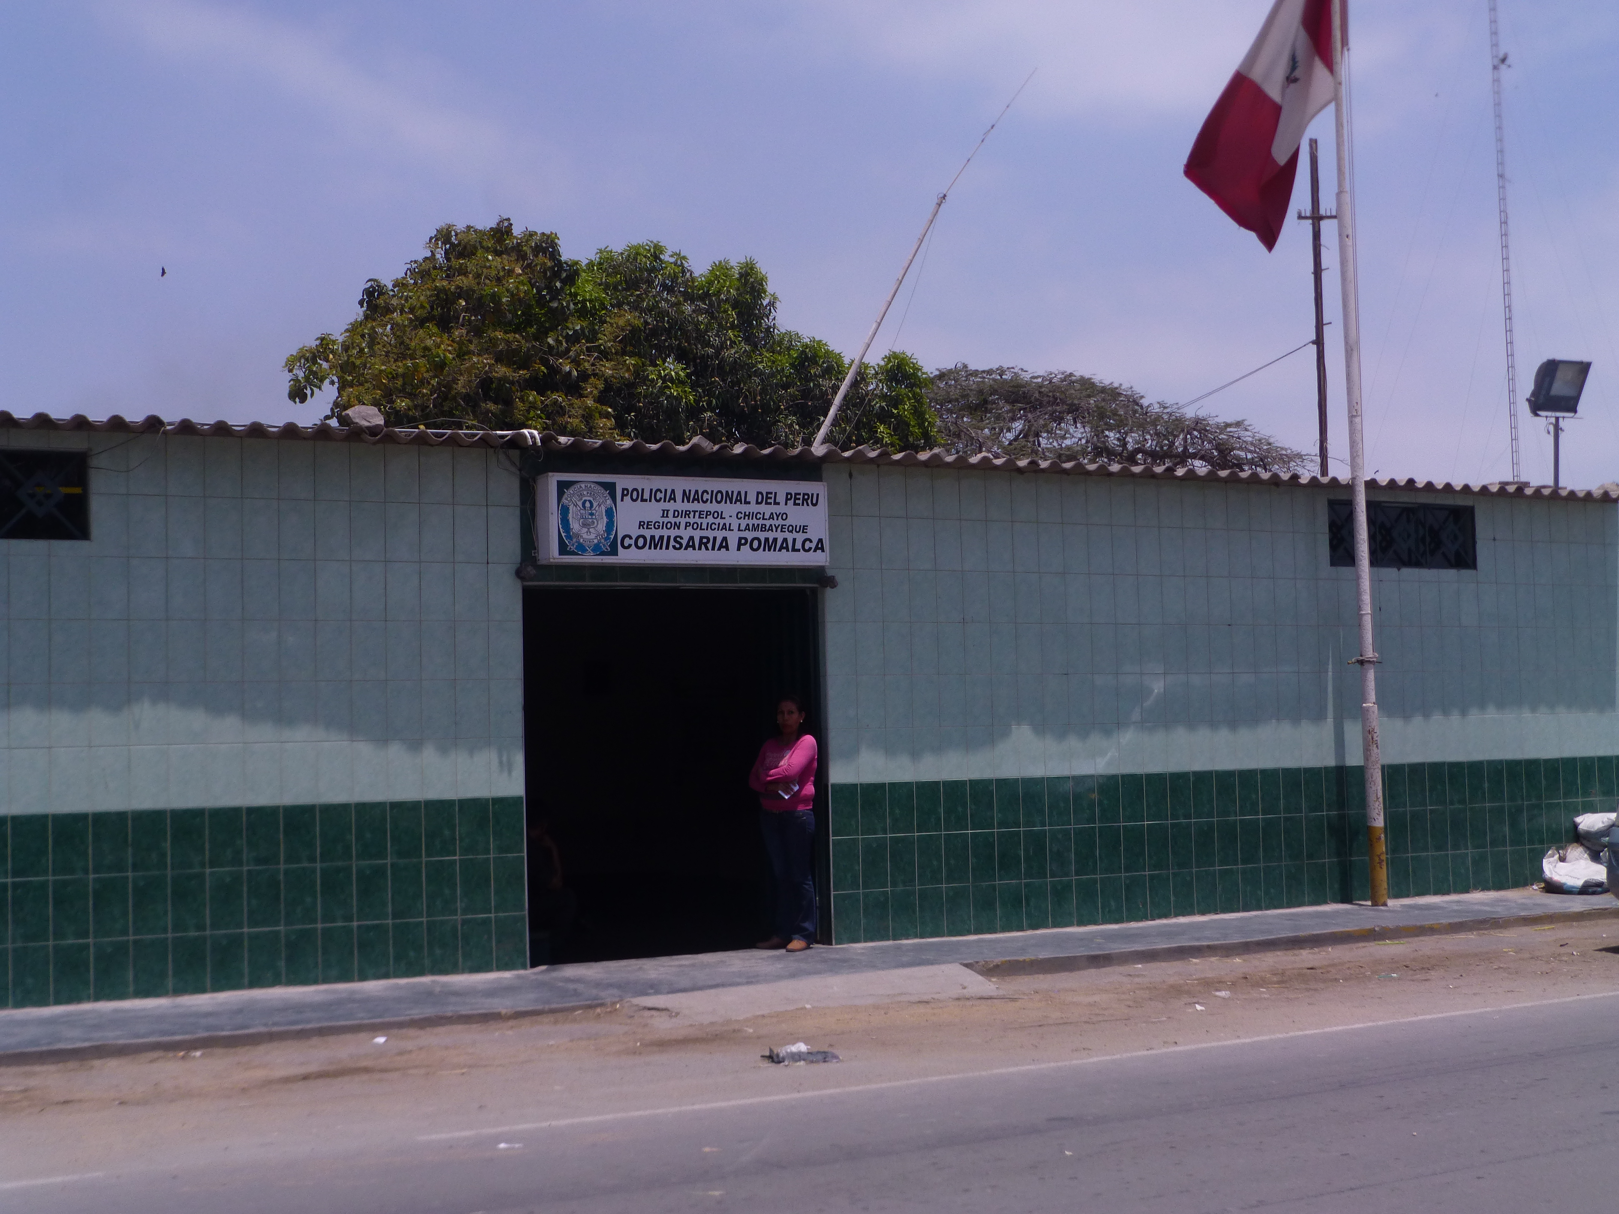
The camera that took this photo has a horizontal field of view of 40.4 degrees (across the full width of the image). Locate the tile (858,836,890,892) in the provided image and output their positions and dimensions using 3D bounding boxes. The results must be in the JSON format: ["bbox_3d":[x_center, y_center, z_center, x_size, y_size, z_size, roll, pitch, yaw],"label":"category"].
[{"bbox_3d":[0.390,1.518,12.972,0.192,0.314,0.010,1,-4,-31],"label":"tile"}]

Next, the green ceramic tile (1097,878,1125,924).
[{"bbox_3d":[2.003,1.931,14.538,0.199,0.316,0.010,0,-4,-29],"label":"green ceramic tile"}]

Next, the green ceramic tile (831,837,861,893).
[{"bbox_3d":[0.229,1.586,13.514,0.202,0.328,0.010,1,-4,-31],"label":"green ceramic tile"}]

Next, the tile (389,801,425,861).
[{"bbox_3d":[-2.254,1.254,12.292,0.198,0.330,0.010,0,-4,-29],"label":"tile"}]

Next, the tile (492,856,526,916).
[{"bbox_3d":[-1.700,1.574,12.450,0.200,0.330,0.010,1,-4,-30],"label":"tile"}]

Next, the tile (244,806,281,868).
[{"bbox_3d":[-2.960,1.241,11.910,0.201,0.332,0.009,1,-4,-30],"label":"tile"}]

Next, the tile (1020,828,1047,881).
[{"bbox_3d":[1.461,1.605,14.270,0.201,0.332,0.009,1,-4,-30],"label":"tile"}]

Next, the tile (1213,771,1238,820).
[{"bbox_3d":[2.865,1.302,15.132,0.202,0.328,0.010,1,-4,-31],"label":"tile"}]

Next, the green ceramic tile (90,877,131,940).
[{"bbox_3d":[-3.620,1.558,11.395,0.199,0.330,0.010,0,-4,-29],"label":"green ceramic tile"}]

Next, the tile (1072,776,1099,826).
[{"bbox_3d":[1.794,1.265,14.328,0.198,0.326,0.010,1,-4,-30],"label":"tile"}]

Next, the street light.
[{"bbox_3d":[5.994,-1.451,17.583,0.460,1.013,0.230,1,-4,-31],"label":"street light"}]

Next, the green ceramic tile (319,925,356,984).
[{"bbox_3d":[-2.453,1.805,11.432,0.189,0.294,0.010,1,-4,-29],"label":"green ceramic tile"}]

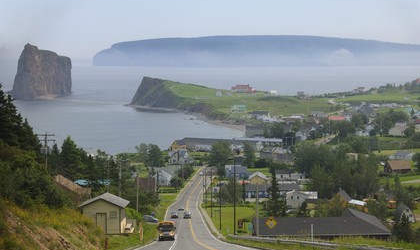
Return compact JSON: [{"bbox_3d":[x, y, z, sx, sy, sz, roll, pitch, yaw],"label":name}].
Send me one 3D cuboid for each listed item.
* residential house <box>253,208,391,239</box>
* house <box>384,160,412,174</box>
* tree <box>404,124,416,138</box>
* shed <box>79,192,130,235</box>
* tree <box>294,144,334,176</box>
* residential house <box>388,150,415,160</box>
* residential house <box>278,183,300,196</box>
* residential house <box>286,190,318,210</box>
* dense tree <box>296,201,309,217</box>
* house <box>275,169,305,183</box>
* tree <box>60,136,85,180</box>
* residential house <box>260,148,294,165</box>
[{"bbox_3d":[20.533,18.406,205.000,24.300,5.900,19.000,0,4,2],"label":"residential house"},{"bbox_3d":[85.048,18.950,500.000,10.300,6.000,8.000,-1,4,-17],"label":"house"},{"bbox_3d":[141.121,4.012,780.000,8.300,9.600,8.300,0,4,0],"label":"tree"},{"bbox_3d":[-11.220,9.450,118.300,4.600,3.750,4.700,0,4,4],"label":"shed"},{"bbox_3d":[52.620,17.620,558.000,19.500,16.000,17.000,0,4,0],"label":"tree"},{"bbox_3d":[98.498,15.688,570.000,12.500,5.200,9.000,0,4,0],"label":"residential house"},{"bbox_3d":[29.584,24.603,415.000,9.000,4.900,8.000,0,4,0],"label":"residential house"},{"bbox_3d":[30.470,24.540,365.000,10.300,6.100,8.500,0,4,0],"label":"residential house"},{"bbox_3d":[28.630,26.092,343.000,3.600,5.000,3.600,0,4,0],"label":"dense tree"},{"bbox_3d":[37.470,24.030,519.000,14.000,5.600,8.000,0,4,0],"label":"house"},{"bbox_3d":[-34.741,8.970,280.000,6.000,12.200,6.000,0,4,0],"label":"tree"},{"bbox_3d":[37.764,17.791,620.000,17.000,8.500,10.000,0,4,5],"label":"residential house"}]

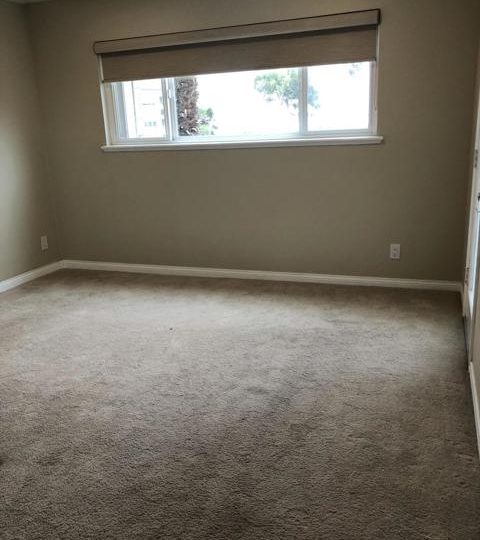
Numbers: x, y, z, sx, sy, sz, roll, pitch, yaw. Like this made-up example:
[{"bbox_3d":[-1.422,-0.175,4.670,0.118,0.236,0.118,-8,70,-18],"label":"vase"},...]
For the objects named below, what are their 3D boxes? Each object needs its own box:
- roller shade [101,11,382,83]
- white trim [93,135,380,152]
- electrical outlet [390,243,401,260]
[{"bbox_3d":[-0.106,-1.697,4.016,2.291,0.317,0.100,3,17,20],"label":"roller shade"},{"bbox_3d":[-0.080,-1.027,4.249,2.446,0.057,0.085,3,17,20],"label":"white trim"},{"bbox_3d":[1.210,-0.141,4.027,0.071,0.116,0.008,3,17,20],"label":"electrical outlet"}]

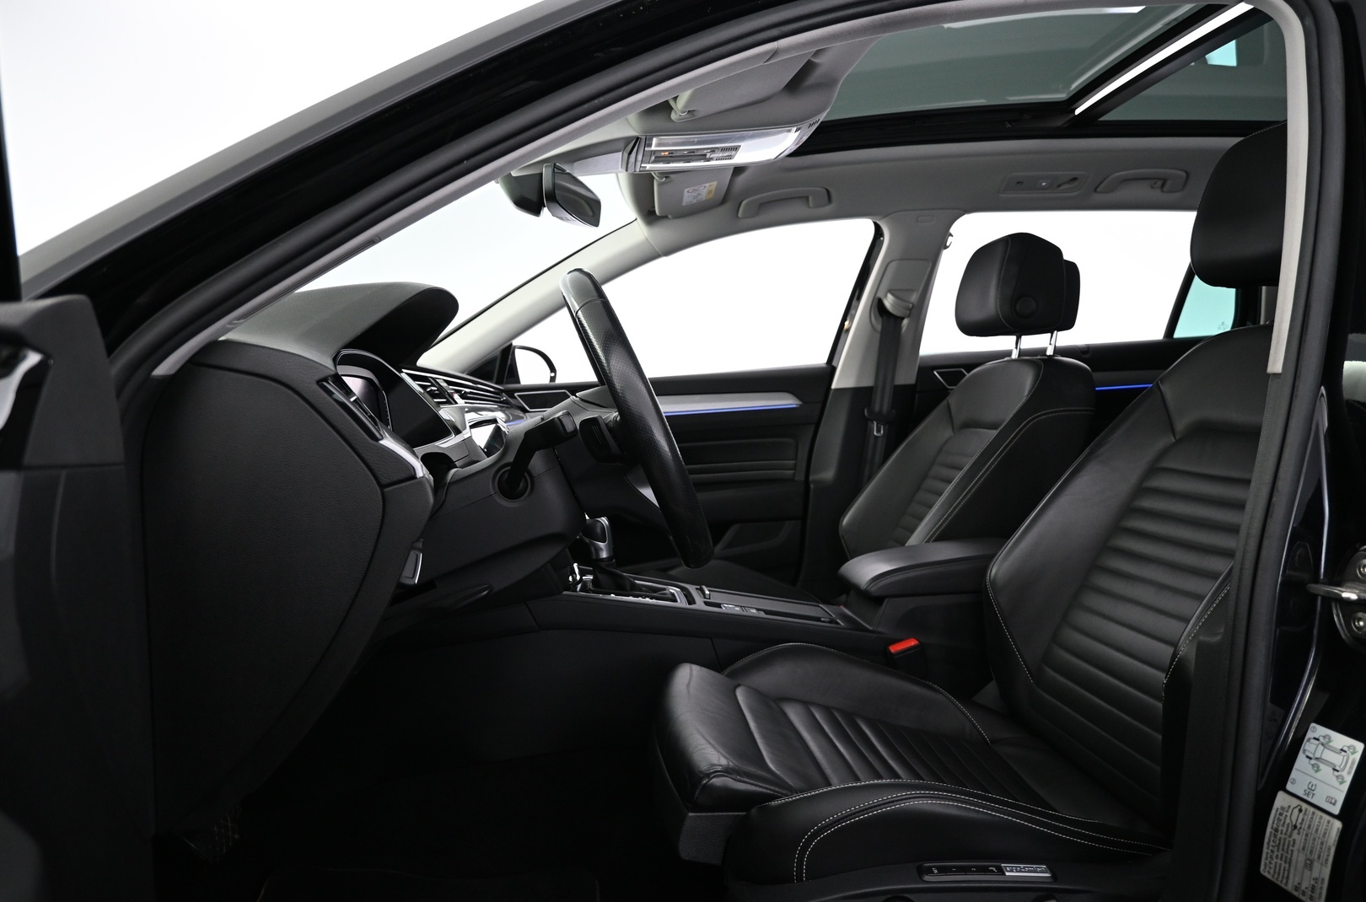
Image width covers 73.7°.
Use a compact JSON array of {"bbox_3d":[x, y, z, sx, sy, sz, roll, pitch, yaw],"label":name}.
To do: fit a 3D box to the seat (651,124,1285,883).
[{"bbox_3d":[0.384,0.038,1.111,0.860,0.880,0.540,0,3,-5],"label":"seat"}]

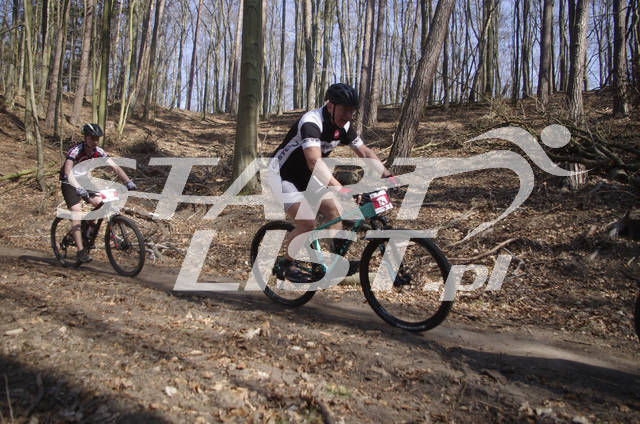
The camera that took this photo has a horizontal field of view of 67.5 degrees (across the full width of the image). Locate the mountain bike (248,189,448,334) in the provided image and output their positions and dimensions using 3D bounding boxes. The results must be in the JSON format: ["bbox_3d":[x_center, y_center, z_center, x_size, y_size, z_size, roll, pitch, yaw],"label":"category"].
[{"bbox_3d":[0.112,0.297,3.670,1.860,1.040,0.710,2,6,37],"label":"mountain bike"}]

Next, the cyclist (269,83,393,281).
[{"bbox_3d":[0.040,-0.220,3.700,0.880,1.500,0.700,2,4,37],"label":"cyclist"}]

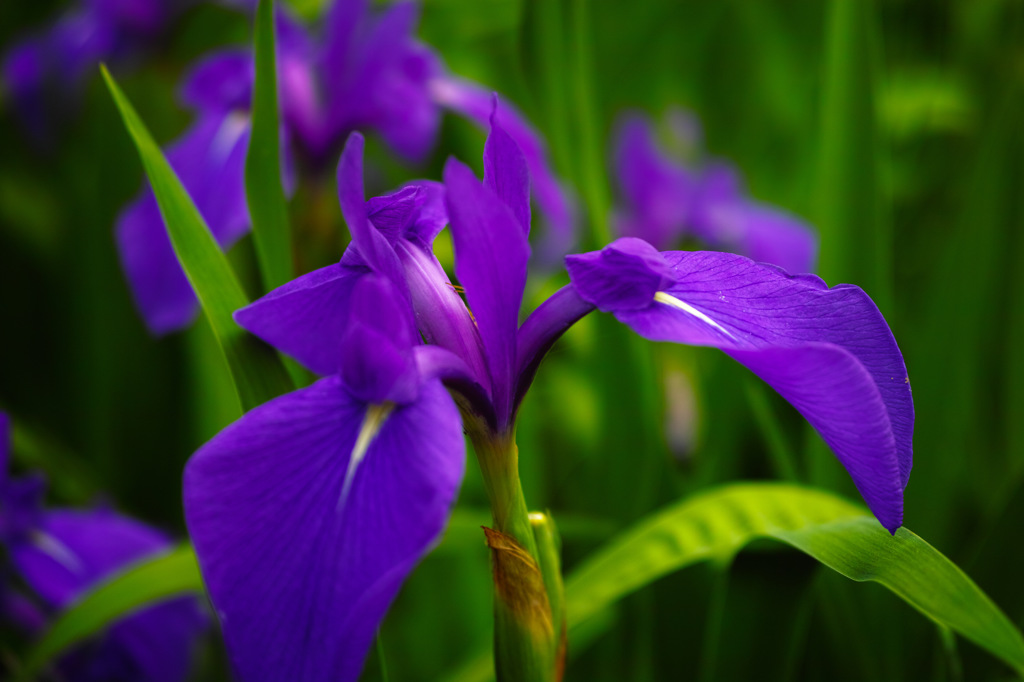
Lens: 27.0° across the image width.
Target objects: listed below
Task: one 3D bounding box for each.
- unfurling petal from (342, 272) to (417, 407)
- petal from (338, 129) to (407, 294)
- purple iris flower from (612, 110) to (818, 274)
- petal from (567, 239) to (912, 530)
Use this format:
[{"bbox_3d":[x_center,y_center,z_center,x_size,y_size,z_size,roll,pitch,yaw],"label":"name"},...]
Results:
[{"bbox_3d":[-0.024,0.000,0.388,0.015,0.024,0.018,4,11,24],"label":"unfurling petal"},{"bbox_3d":[-0.027,-0.025,0.405,0.013,0.030,0.012,4,11,24],"label":"petal"},{"bbox_3d":[0.100,-0.073,1.050,0.100,0.084,0.095,-3,10,-18],"label":"purple iris flower"},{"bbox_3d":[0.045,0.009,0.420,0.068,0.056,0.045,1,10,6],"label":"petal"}]

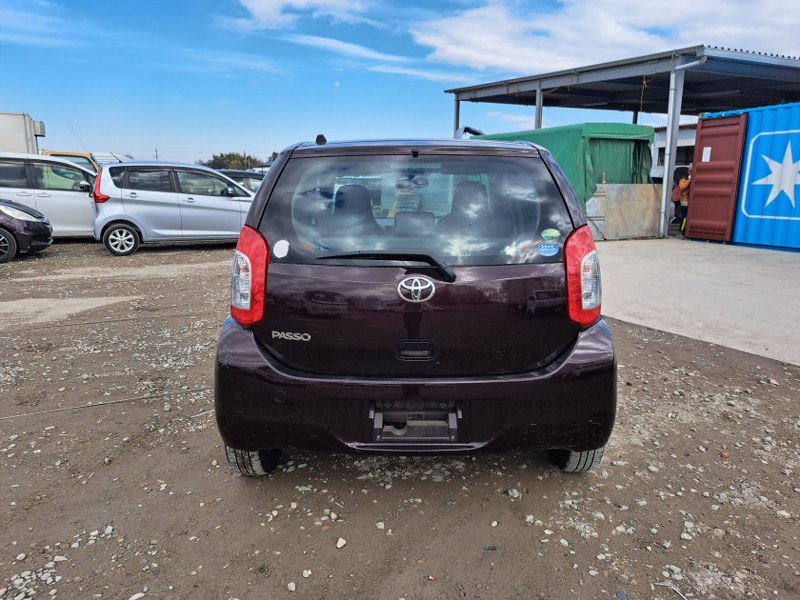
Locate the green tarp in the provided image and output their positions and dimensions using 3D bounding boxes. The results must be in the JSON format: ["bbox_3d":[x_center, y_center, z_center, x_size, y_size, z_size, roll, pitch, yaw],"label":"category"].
[{"bbox_3d":[3.845,-3.441,14.381,1.750,1.750,5.300,-4,13,-18],"label":"green tarp"}]

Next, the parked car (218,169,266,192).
[{"bbox_3d":[-3.850,-2.452,13.595,4.200,1.500,1.700,-4,13,-17],"label":"parked car"}]

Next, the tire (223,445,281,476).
[{"bbox_3d":[-0.669,0.512,2.598,0.170,0.570,0.570,0,13,0],"label":"tire"}]

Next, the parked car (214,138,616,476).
[{"bbox_3d":[0.064,-0.261,3.802,1.670,1.530,3.650,0,13,0],"label":"parked car"}]

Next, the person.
[{"bbox_3d":[6.737,-2.400,13.094,0.500,1.650,0.500,0,13,0],"label":"person"}]

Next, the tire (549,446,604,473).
[{"bbox_3d":[0.796,0.512,2.598,0.170,0.570,0.570,0,13,0],"label":"tire"}]

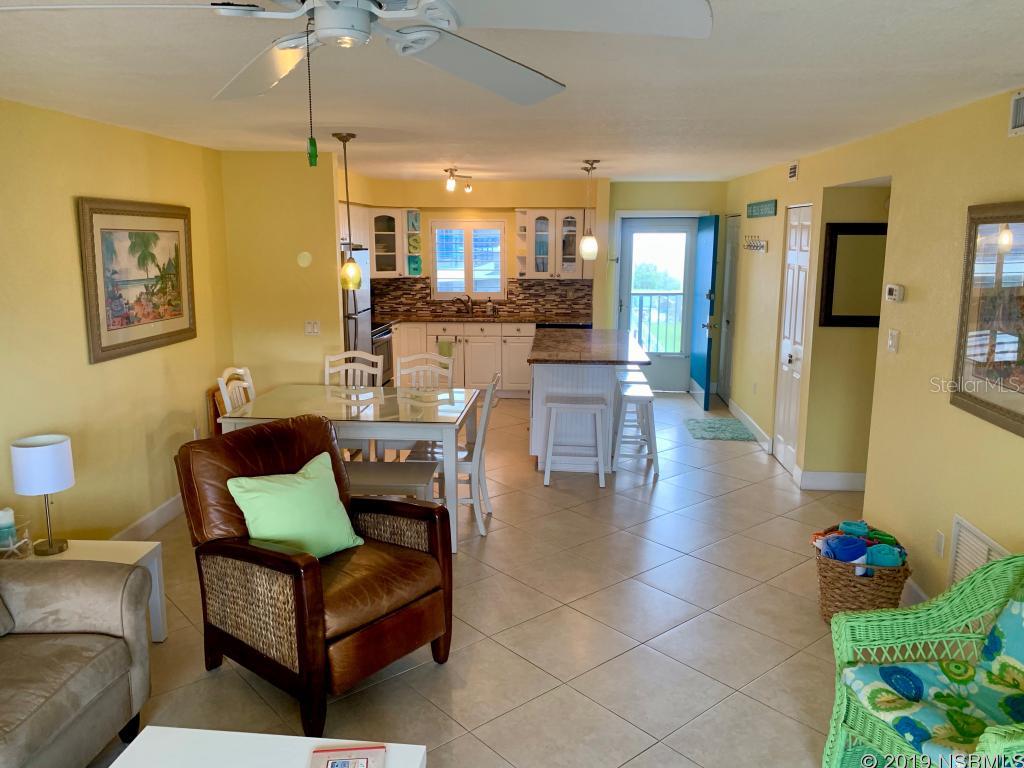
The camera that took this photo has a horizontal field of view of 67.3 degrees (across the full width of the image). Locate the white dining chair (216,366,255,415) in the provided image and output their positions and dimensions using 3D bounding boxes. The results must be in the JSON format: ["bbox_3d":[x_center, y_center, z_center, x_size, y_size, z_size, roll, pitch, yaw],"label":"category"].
[{"bbox_3d":[-1.485,0.390,4.871,0.530,0.920,0.450,1,10,4],"label":"white dining chair"}]

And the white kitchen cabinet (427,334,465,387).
[{"bbox_3d":[-0.722,-0.312,8.852,0.430,0.600,0.580,1,10,4],"label":"white kitchen cabinet"}]

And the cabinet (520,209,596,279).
[{"bbox_3d":[0.510,-1.577,8.706,0.850,0.765,0.340,1,10,4],"label":"cabinet"}]

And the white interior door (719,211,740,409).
[{"bbox_3d":[2.430,-0.807,8.558,0.040,2.040,0.700,1,11,5],"label":"white interior door"}]

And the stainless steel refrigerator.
[{"bbox_3d":[-1.644,-0.278,6.548,0.780,1.717,0.785,1,11,4],"label":"stainless steel refrigerator"}]

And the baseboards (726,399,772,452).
[{"bbox_3d":[2.290,0.379,7.496,0.015,0.100,1.820,1,11,5],"label":"baseboards"}]

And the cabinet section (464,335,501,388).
[{"bbox_3d":[-0.300,-0.279,8.719,0.410,0.605,0.500,1,10,4],"label":"cabinet section"}]

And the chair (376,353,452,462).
[{"bbox_3d":[-0.657,0.303,5.410,0.450,0.995,0.550,1,11,5],"label":"chair"}]

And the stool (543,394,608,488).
[{"bbox_3d":[0.482,0.423,5.792,0.460,0.630,0.340,1,11,5],"label":"stool"}]

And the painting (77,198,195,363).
[{"bbox_3d":[-2.203,-0.639,4.598,0.039,0.868,1.196,1,11,4],"label":"painting"}]

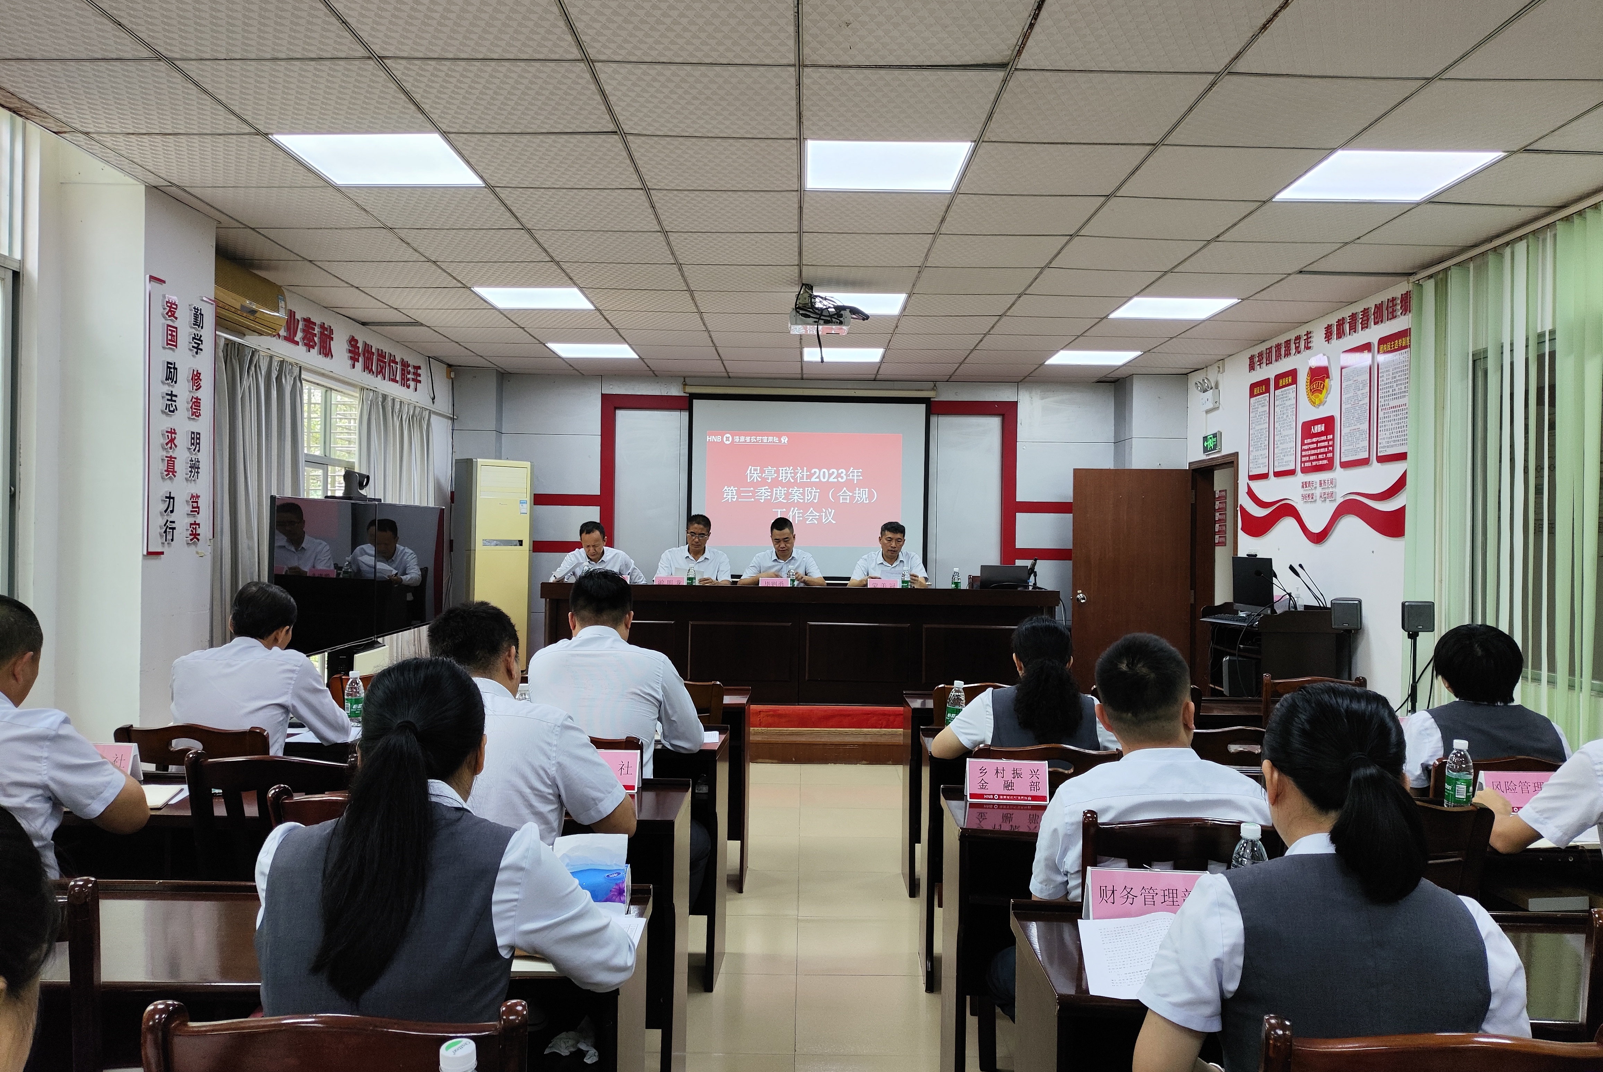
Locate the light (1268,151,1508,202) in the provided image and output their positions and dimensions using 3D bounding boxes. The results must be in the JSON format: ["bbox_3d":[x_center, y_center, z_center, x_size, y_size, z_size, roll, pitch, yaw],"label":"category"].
[{"bbox_3d":[2.096,-1.303,4.004,0.600,0.050,0.585,1,0,0],"label":"light"}]

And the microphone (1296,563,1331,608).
[{"bbox_3d":[2.903,0.291,6.300,0.180,0.270,0.050,1,0,-9],"label":"microphone"}]

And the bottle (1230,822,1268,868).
[{"bbox_3d":[0.760,0.605,1.893,0.066,0.234,0.066,1,0,0],"label":"bottle"}]

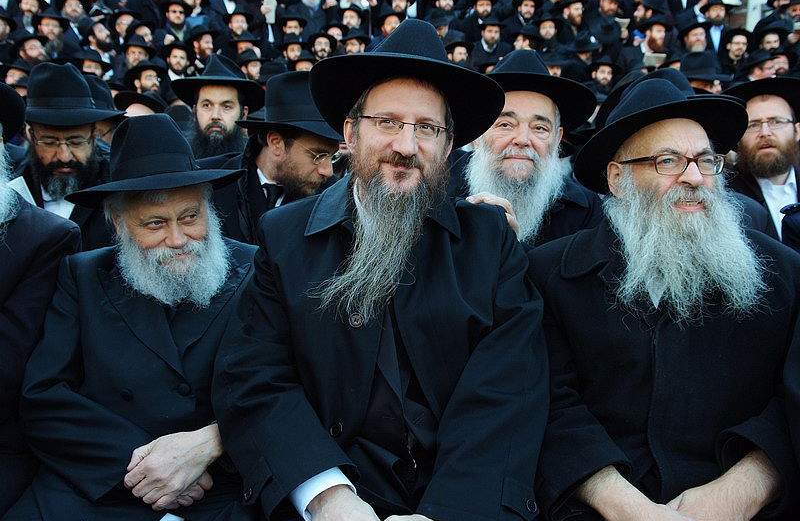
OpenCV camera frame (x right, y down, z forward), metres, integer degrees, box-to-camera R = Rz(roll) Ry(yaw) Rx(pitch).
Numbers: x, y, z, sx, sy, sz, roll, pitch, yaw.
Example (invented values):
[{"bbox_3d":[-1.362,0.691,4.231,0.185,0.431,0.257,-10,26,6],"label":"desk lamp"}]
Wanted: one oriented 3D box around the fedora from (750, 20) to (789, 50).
[{"bbox_3d":[3.526,-2.151,7.400,0.330,0.145,0.355,-1,-5,9],"label":"fedora"}]

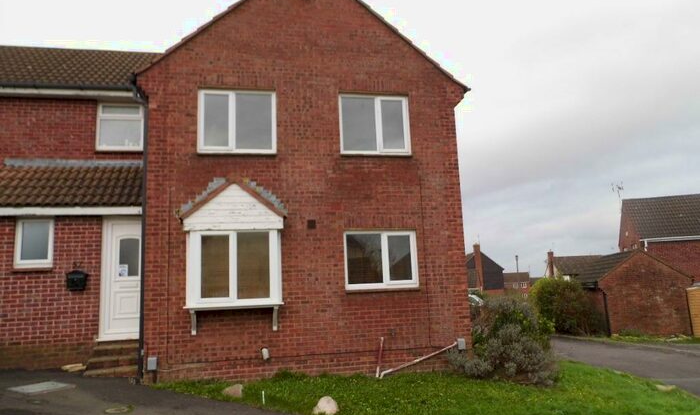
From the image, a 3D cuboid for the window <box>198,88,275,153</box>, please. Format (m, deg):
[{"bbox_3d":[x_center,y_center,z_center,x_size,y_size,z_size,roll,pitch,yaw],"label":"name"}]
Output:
[{"bbox_3d":[-1.946,-1.474,8.768,1.300,1.110,0.100,0,-10,-10],"label":"window"}]

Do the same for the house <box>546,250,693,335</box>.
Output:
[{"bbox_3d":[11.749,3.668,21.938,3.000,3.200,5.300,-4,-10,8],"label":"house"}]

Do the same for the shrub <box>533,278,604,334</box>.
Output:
[{"bbox_3d":[8.775,3.976,20.300,2.600,2.200,2.100,-4,-10,8],"label":"shrub"}]

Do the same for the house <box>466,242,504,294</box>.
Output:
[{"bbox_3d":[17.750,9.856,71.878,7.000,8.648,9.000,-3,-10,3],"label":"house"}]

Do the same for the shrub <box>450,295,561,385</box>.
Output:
[{"bbox_3d":[2.553,2.264,8.820,1.750,1.320,1.500,-5,-10,15],"label":"shrub"}]

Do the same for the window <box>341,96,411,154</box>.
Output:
[{"bbox_3d":[0.465,-1.485,9.253,1.327,1.122,0.100,-1,-10,-11],"label":"window"}]

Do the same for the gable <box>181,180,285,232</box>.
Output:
[{"bbox_3d":[-1.889,-0.009,8.278,1.621,0.824,0.420,-1,-10,-11],"label":"gable"}]

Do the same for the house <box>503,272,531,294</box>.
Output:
[{"bbox_3d":[35.700,17.756,111.500,6.500,6.800,7.000,-2,-9,0],"label":"house"}]

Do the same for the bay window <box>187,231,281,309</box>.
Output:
[{"bbox_3d":[-1.873,0.993,8.160,1.510,1.240,0.340,0,-10,-10],"label":"bay window"}]

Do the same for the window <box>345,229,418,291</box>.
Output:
[{"bbox_3d":[0.555,0.928,8.845,1.306,1.012,0.100,-1,-10,-11],"label":"window"}]

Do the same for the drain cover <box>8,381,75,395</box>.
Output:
[{"bbox_3d":[-4.257,2.500,6.982,0.500,0.050,0.700,-1,-10,18],"label":"drain cover"}]

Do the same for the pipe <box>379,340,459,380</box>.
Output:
[{"bbox_3d":[1.170,2.578,8.531,1.400,0.520,0.080,0,-10,-10],"label":"pipe"}]

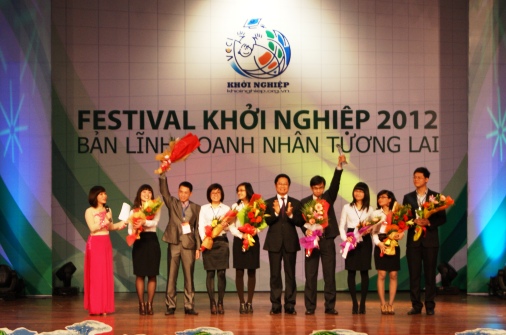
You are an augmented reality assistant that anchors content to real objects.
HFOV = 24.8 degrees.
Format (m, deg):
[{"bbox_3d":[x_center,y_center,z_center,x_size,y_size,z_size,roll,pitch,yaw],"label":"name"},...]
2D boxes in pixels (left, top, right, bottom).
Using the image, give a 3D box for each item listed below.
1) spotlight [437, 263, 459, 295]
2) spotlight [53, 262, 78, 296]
[{"bbox_3d":[2.698,1.537,15.950,0.320,0.450,0.340,0,2,-14],"label":"spotlight"},{"bbox_3d":[-2.582,1.537,15.920,0.320,0.450,0.340,1,2,14],"label":"spotlight"}]

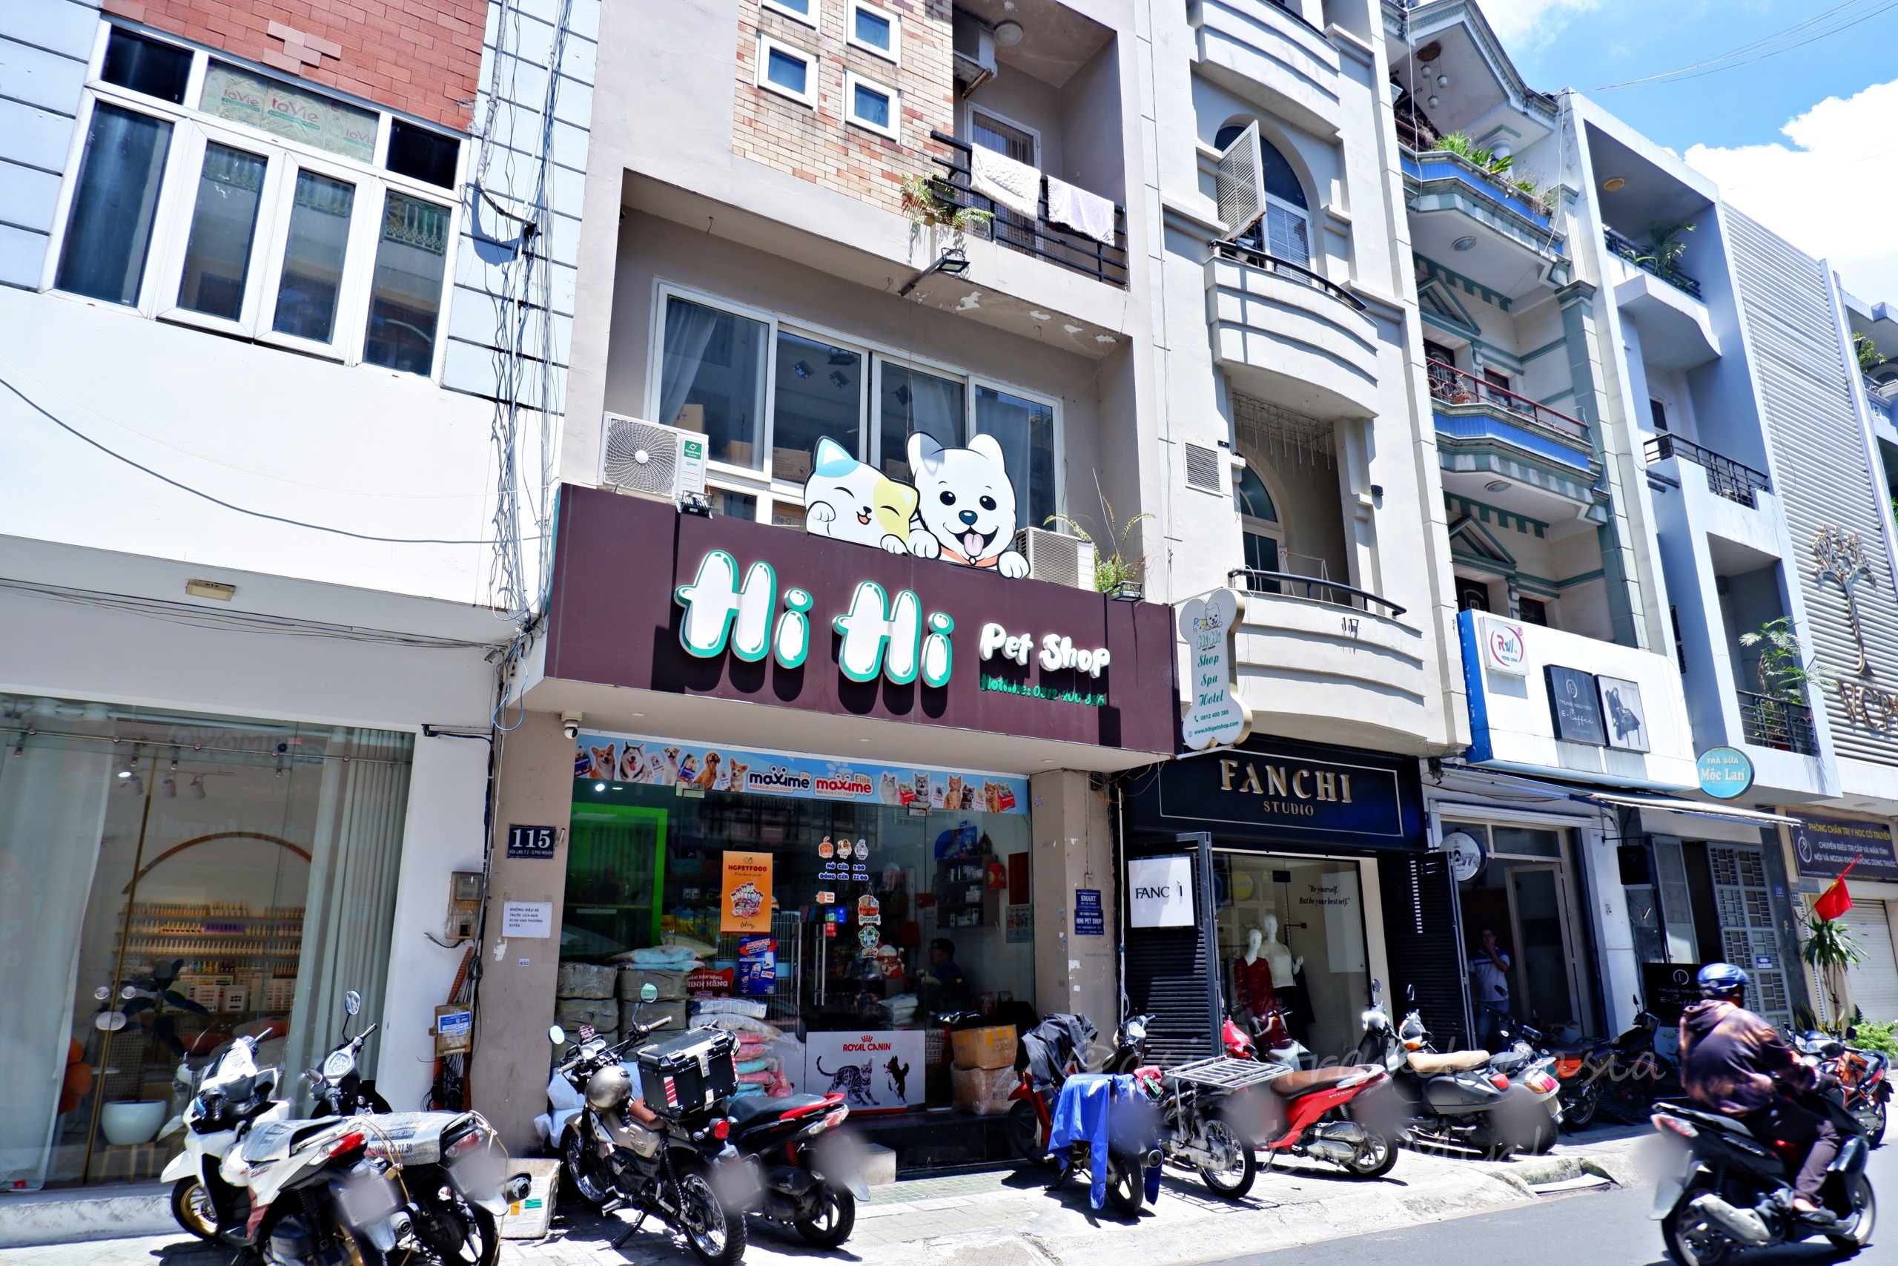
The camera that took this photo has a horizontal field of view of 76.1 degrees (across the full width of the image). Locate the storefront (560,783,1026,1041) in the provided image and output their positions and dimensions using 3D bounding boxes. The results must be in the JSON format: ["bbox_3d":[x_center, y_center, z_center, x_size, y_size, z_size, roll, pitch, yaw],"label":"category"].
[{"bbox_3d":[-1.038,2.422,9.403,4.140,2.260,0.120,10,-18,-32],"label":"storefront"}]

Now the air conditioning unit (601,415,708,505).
[{"bbox_3d":[-2.082,-1.149,8.382,0.740,0.540,0.280,10,-18,-32],"label":"air conditioning unit"}]

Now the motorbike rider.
[{"bbox_3d":[4.462,2.607,6.945,0.880,1.380,0.600,7,-17,-24],"label":"motorbike rider"}]

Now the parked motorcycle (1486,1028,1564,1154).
[{"bbox_3d":[4.545,3.941,10.747,0.700,1.120,1.830,12,-20,-37],"label":"parked motorcycle"}]

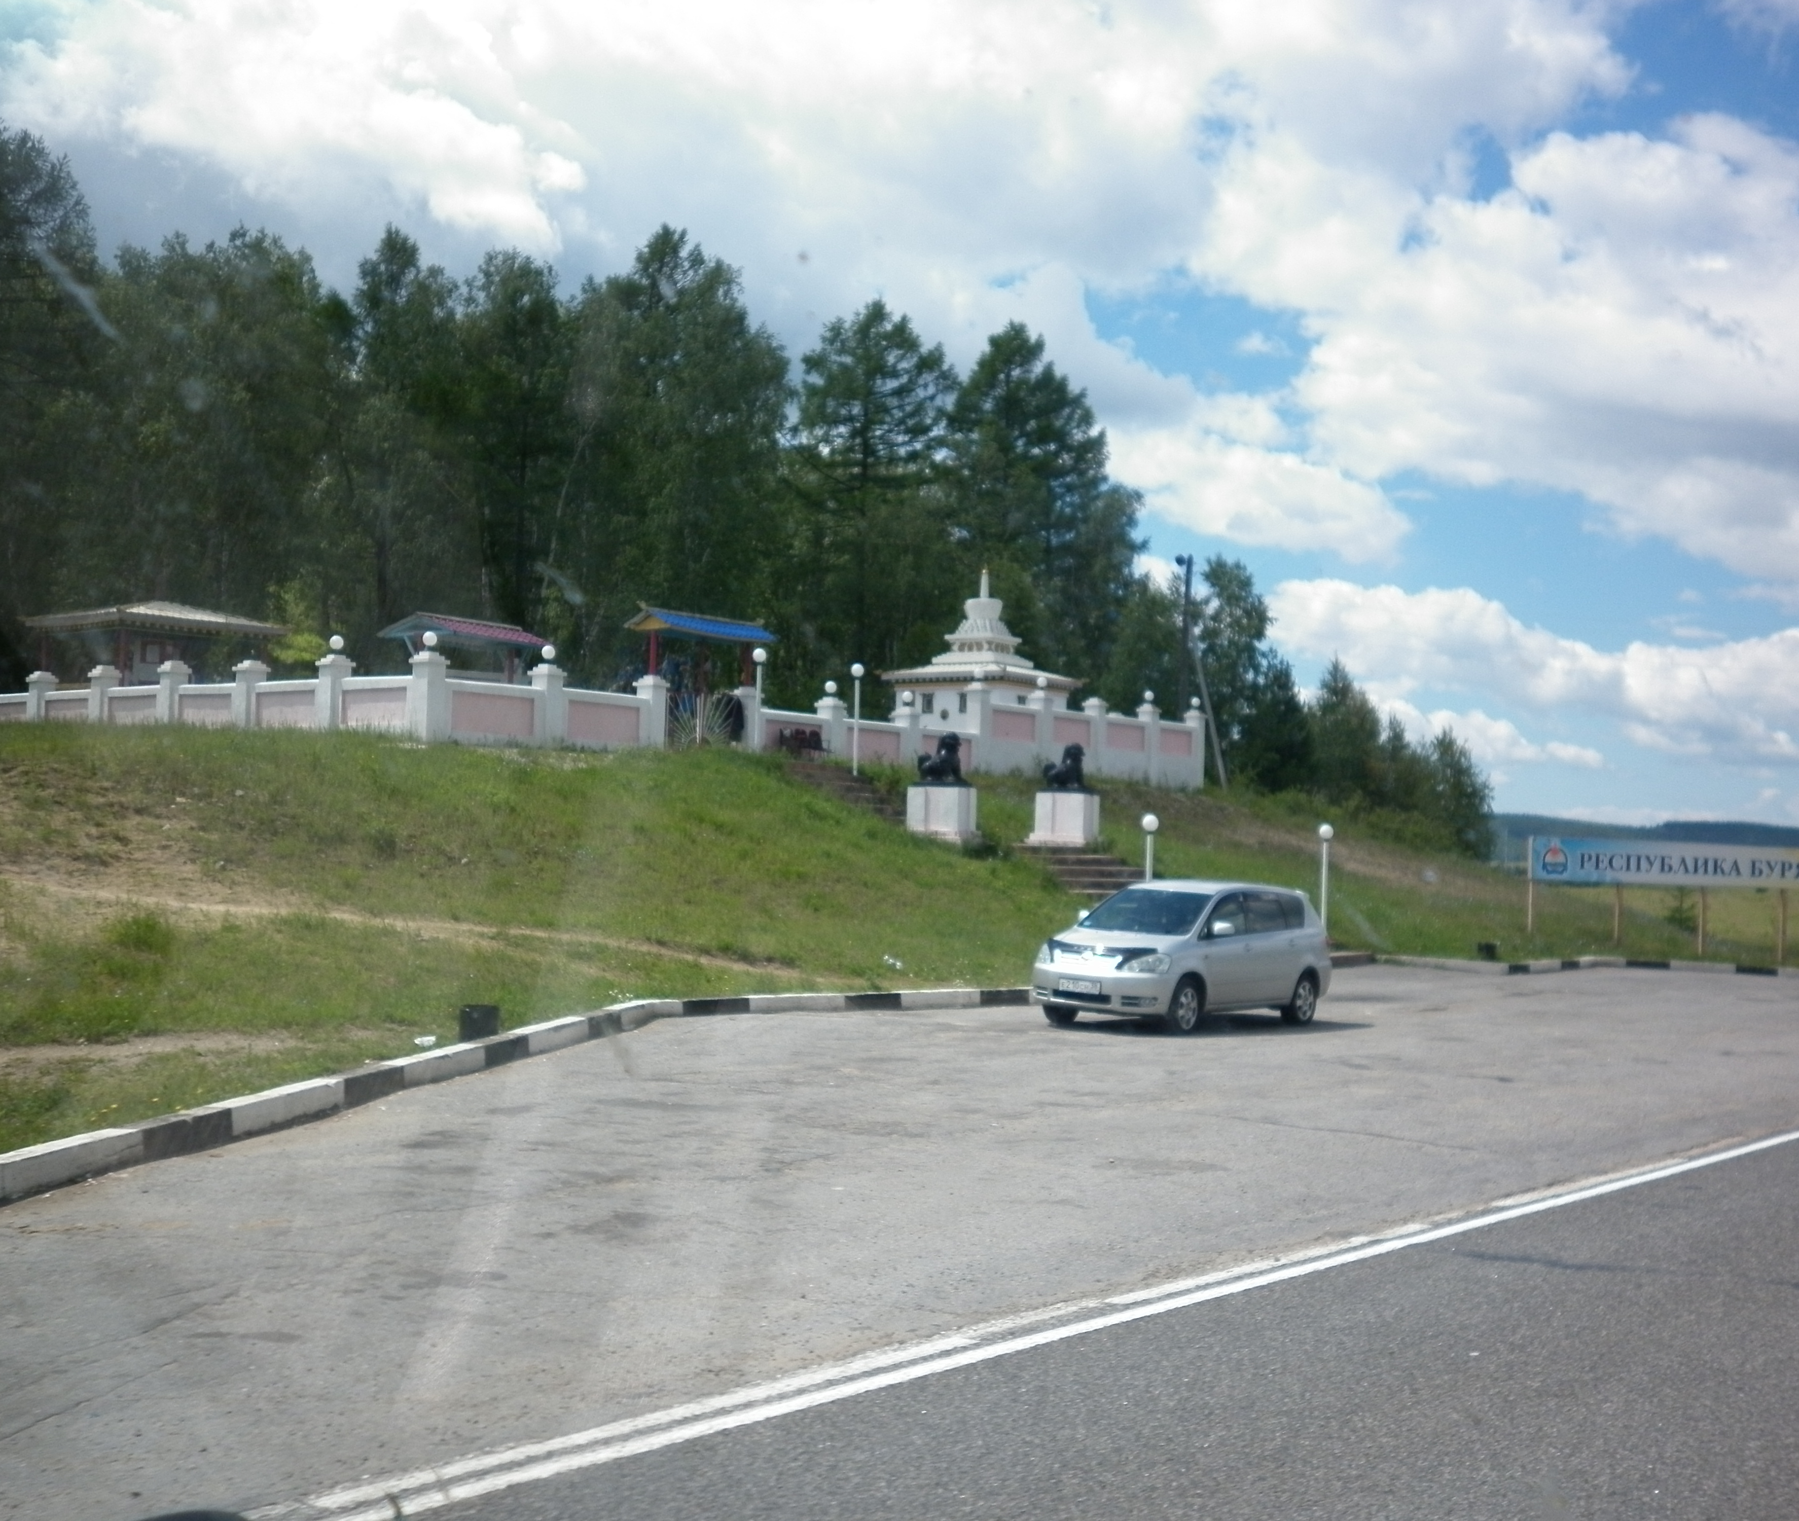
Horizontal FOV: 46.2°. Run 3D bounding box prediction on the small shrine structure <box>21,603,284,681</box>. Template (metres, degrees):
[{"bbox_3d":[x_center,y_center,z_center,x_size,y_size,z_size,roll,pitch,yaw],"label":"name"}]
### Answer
[{"bbox_3d":[-18.500,-2.119,52.446,4.500,3.639,4.600,0,-3,40],"label":"small shrine structure"}]

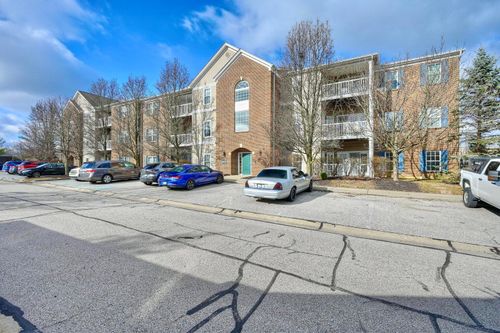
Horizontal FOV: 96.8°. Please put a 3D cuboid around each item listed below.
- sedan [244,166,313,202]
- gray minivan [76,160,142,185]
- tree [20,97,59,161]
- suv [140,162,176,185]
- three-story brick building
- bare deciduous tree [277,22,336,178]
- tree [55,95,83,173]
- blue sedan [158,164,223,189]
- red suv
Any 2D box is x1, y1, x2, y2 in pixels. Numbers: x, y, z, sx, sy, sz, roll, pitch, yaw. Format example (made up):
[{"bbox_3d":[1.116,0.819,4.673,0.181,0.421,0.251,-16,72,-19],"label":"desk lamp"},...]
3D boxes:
[{"bbox_3d":[1.790,0.750,11.426,1.980,1.460,5.380,1,2,30],"label":"sedan"},{"bbox_3d":[-10.713,0.357,18.346,2.010,1.730,5.150,1,2,29],"label":"gray minivan"},{"bbox_3d":[-34.357,-5.356,36.423,6.200,11.370,6.200,1,2,30],"label":"tree"},{"bbox_3d":[-5.651,0.470,16.460,1.850,1.660,4.600,1,2,30],"label":"suv"},{"bbox_3d":[-7.844,-5.847,32.725,55.500,12.700,15.000,1,2,30],"label":"three-story brick building"},{"bbox_3d":[4.222,-4.901,16.319,4.500,11.680,4.500,1,2,30],"label":"bare deciduous tree"},{"bbox_3d":[-17.874,-2.901,21.814,3.500,7.720,3.500,1,2,30],"label":"tree"},{"bbox_3d":[-3.620,0.651,14.677,1.820,1.420,4.680,1,2,31],"label":"blue sedan"},{"bbox_3d":[-22.756,0.124,24.768,1.860,1.680,4.600,1,2,30],"label":"red suv"}]

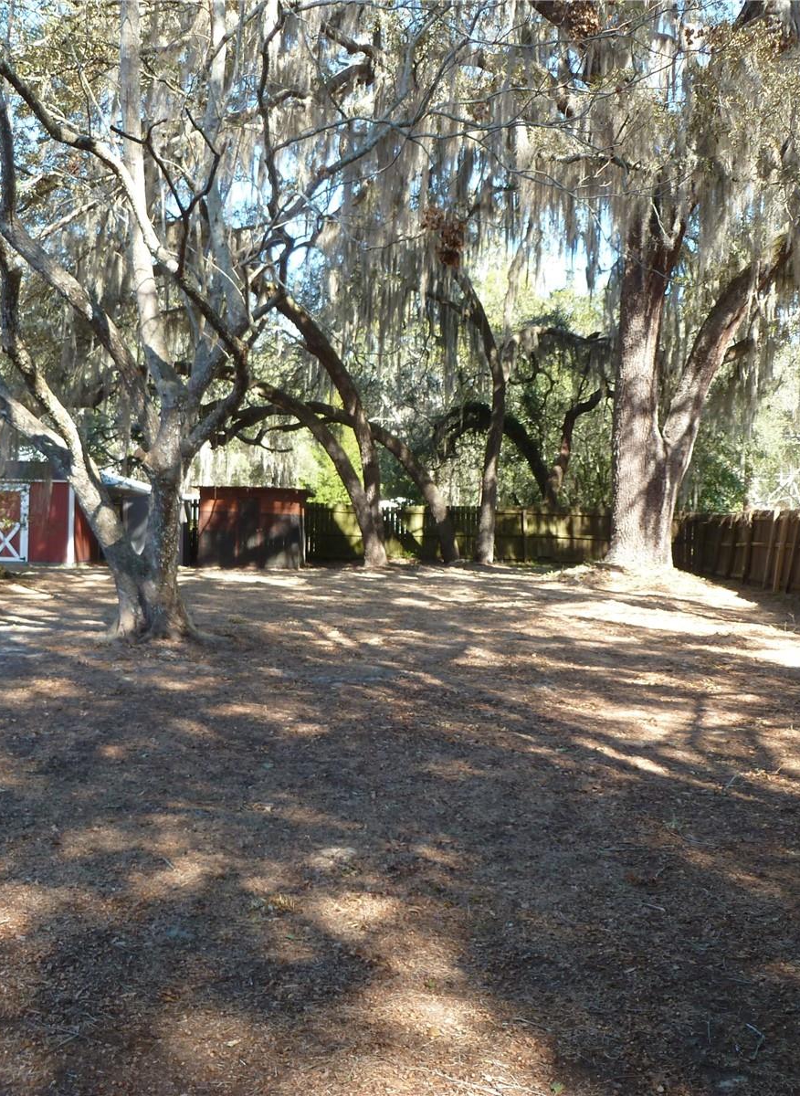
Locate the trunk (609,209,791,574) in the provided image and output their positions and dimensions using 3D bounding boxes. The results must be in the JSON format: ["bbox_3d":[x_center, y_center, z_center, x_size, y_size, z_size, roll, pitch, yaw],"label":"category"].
[{"bbox_3d":[7.451,-3.890,27.500,4.300,8.800,2.000,2,2,3],"label":"trunk"}]

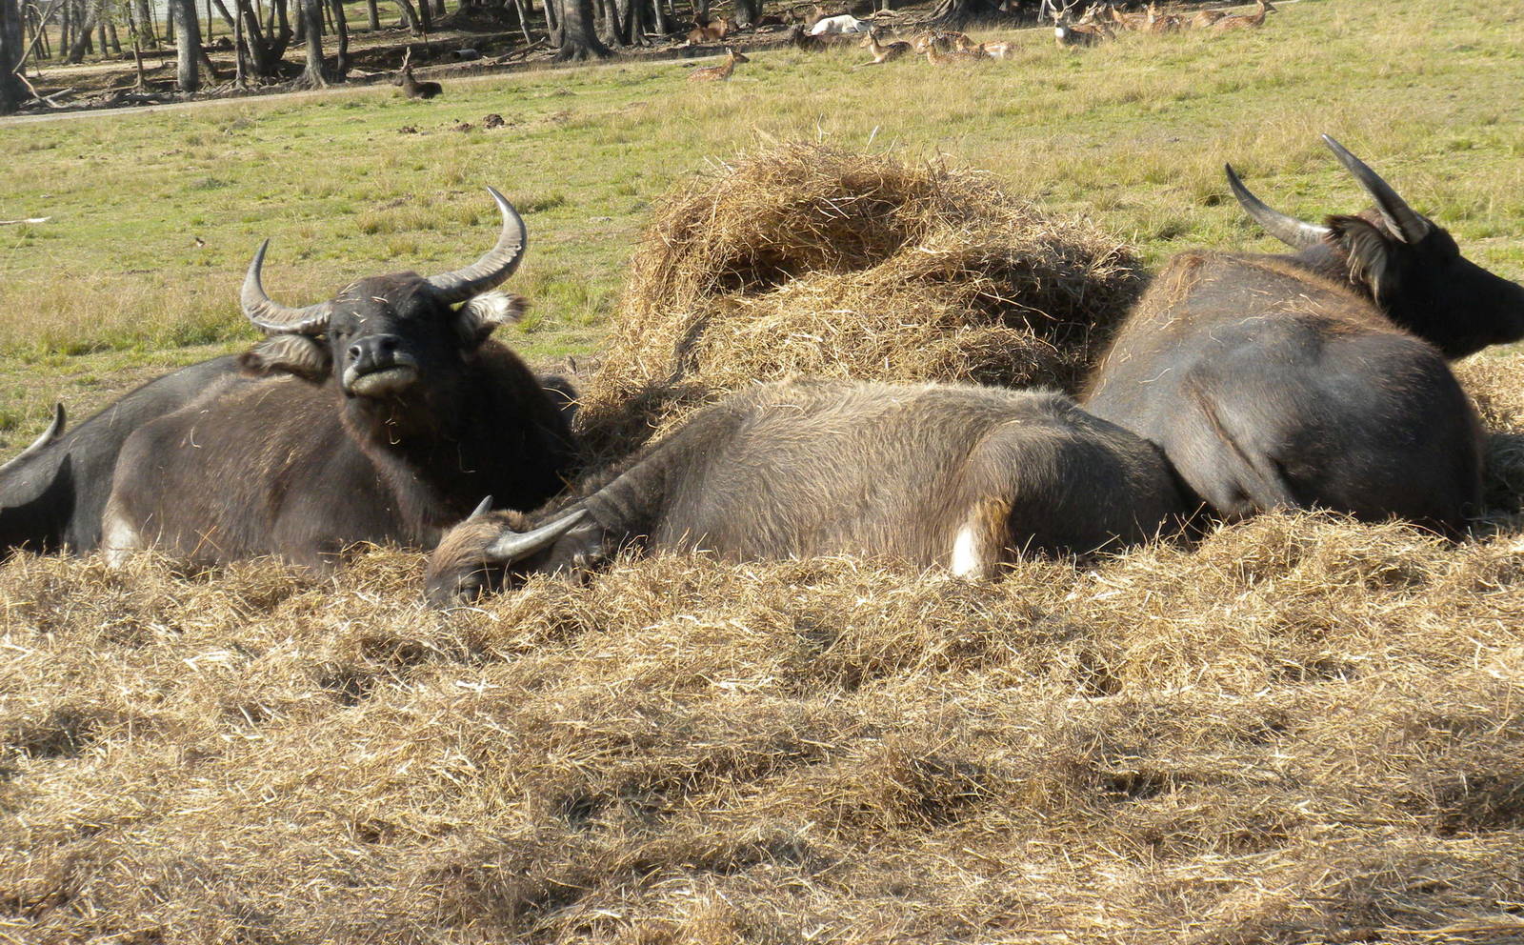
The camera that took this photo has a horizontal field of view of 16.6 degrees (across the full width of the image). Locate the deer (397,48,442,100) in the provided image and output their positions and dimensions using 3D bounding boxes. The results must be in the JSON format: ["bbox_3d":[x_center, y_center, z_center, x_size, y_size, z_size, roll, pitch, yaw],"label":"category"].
[{"bbox_3d":[-6.120,-7.146,94.000,1.000,0.950,0.480,-7,6,-30],"label":"deer"}]

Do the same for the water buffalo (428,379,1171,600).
[{"bbox_3d":[0.118,0.051,14.600,2.050,0.700,0.900,-3,5,7],"label":"water buffalo"}]

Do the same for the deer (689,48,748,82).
[{"bbox_3d":[-0.788,-7.373,95.000,1.100,0.680,0.420,-4,5,0],"label":"deer"}]

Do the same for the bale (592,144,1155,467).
[{"bbox_3d":[0.311,-0.466,16.600,1.750,1.200,1.500,-4,5,0],"label":"bale"}]

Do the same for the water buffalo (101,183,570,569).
[{"bbox_3d":[-1.214,-0.257,15.200,1.620,1.080,0.800,1,7,38],"label":"water buffalo"}]

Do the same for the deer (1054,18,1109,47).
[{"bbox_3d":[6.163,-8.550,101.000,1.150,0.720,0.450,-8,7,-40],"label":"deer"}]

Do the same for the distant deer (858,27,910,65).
[{"bbox_3d":[2.260,-7.881,97.000,1.100,0.720,0.420,-6,6,-27],"label":"distant deer"}]

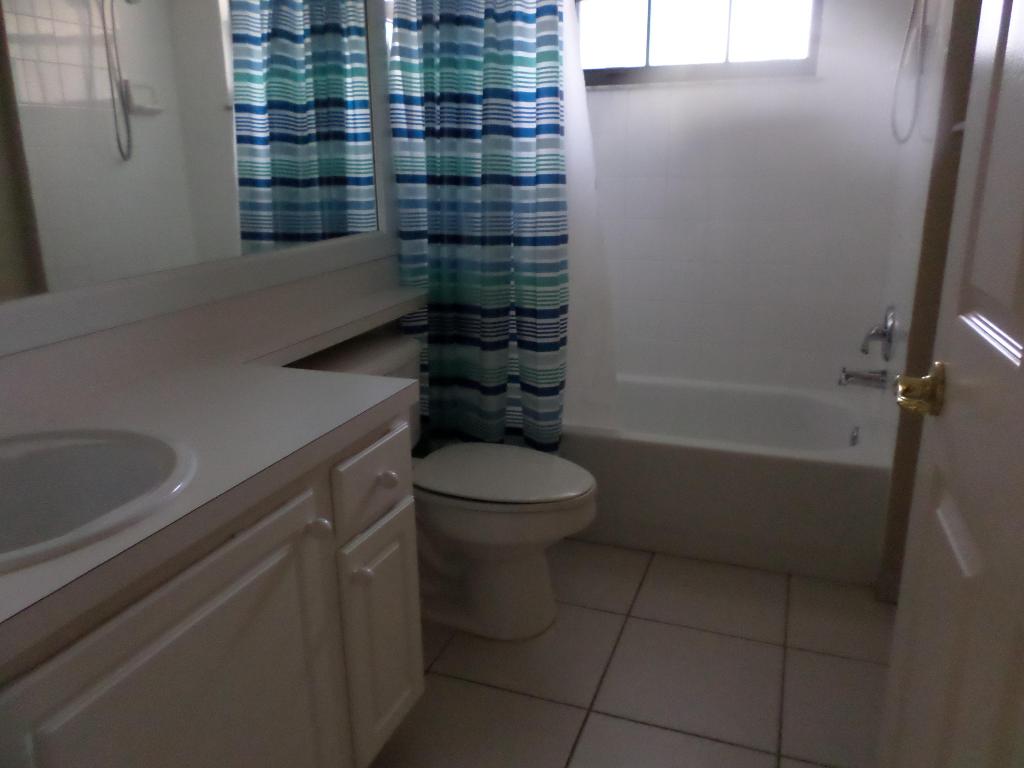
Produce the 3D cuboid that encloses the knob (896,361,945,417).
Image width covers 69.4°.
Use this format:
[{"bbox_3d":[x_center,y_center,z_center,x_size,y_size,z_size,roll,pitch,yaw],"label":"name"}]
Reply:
[{"bbox_3d":[0.499,0.004,0.914,0.055,0.064,0.064,4,17,18],"label":"knob"}]

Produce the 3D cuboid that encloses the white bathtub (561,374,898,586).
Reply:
[{"bbox_3d":[0.471,0.252,2.692,1.520,0.376,0.730,5,18,21],"label":"white bathtub"}]

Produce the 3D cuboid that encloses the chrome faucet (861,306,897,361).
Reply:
[{"bbox_3d":[1.132,-0.154,2.297,0.080,0.160,0.150,5,18,21],"label":"chrome faucet"}]

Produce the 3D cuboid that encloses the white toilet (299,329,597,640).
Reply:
[{"bbox_3d":[-0.150,0.279,2.040,0.760,0.720,0.450,5,18,21],"label":"white toilet"}]

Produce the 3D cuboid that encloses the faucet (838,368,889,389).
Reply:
[{"bbox_3d":[1.104,-0.017,2.334,0.134,0.060,0.055,5,18,21],"label":"faucet"}]

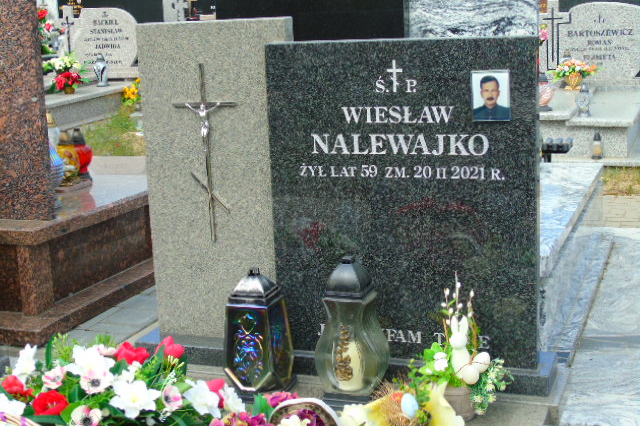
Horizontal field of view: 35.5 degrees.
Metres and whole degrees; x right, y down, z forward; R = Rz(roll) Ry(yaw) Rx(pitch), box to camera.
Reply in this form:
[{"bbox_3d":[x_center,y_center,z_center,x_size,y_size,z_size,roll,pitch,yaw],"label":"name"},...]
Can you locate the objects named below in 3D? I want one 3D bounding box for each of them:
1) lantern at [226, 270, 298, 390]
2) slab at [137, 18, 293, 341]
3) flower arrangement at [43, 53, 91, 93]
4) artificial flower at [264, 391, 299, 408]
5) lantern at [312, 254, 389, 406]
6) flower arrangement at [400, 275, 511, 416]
[{"bbox_3d":[-0.147,0.284,2.407,0.130,0.309,0.130,2,12,20],"label":"lantern"},{"bbox_3d":[-0.254,-0.075,2.618,0.415,0.838,0.048,2,11,20],"label":"slab"},{"bbox_3d":[-2.387,-1.313,9.400,0.400,0.350,0.330,2,12,20],"label":"flower arrangement"},{"bbox_3d":[-0.079,0.389,2.060,0.066,0.046,0.060,2,12,20],"label":"artificial flower"},{"bbox_3d":[0.072,0.271,2.323,0.143,0.349,0.143,2,12,20],"label":"lantern"},{"bbox_3d":[0.304,0.295,2.196,0.225,0.331,0.170,2,12,20],"label":"flower arrangement"}]

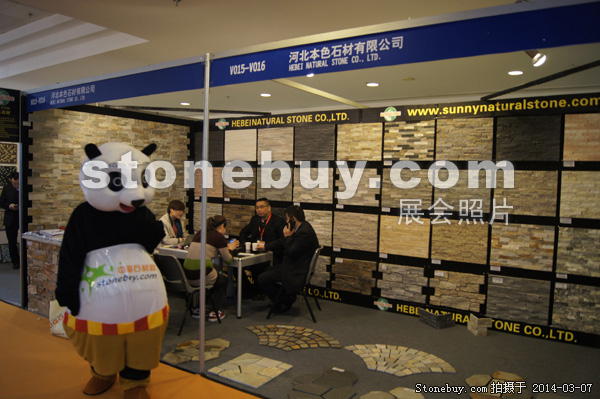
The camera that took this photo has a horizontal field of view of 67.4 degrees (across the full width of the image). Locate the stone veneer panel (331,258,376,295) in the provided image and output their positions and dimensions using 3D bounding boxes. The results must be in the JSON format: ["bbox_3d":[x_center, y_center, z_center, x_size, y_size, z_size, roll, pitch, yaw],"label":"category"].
[{"bbox_3d":[0.691,0.978,5.767,0.618,0.407,0.030,3,3,33],"label":"stone veneer panel"}]

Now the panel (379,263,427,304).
[{"bbox_3d":[1.226,0.988,5.351,0.630,0.427,0.030,3,3,33],"label":"panel"}]

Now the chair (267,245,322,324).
[{"bbox_3d":[-0.035,0.941,5.196,0.574,0.790,0.488,2,2,9],"label":"chair"}]

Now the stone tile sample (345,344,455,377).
[{"bbox_3d":[0.846,1.402,3.915,0.985,0.020,0.677,3,3,31],"label":"stone tile sample"}]

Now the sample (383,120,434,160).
[{"bbox_3d":[1.296,-0.690,5.345,0.614,0.470,0.030,3,3,33],"label":"sample"}]

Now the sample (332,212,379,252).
[{"bbox_3d":[0.704,0.402,5.678,0.615,0.466,0.030,3,3,33],"label":"sample"}]

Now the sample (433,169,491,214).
[{"bbox_3d":[1.785,-0.093,4.952,0.612,0.461,0.030,3,3,33],"label":"sample"}]

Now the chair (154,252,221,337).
[{"bbox_3d":[-1.229,0.924,4.714,0.530,0.800,0.600,3,3,36],"label":"chair"}]

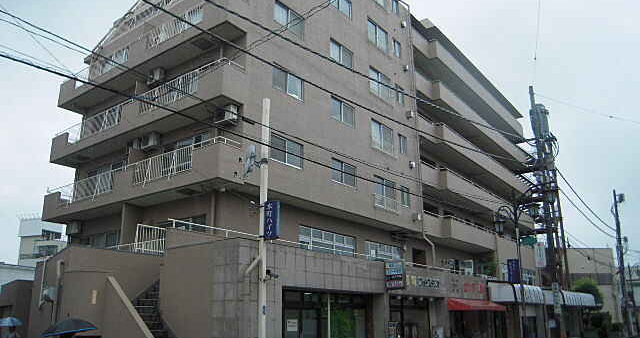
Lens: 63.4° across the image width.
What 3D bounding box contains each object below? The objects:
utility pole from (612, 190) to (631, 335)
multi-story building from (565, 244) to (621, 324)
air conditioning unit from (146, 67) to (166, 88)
[{"bbox_3d":[25.994,7.874,44.600,0.500,12.200,0.500,-13,-20,35],"label":"utility pole"},{"bbox_3d":[21.007,10.153,43.243,5.200,7.000,6.500,0,-17,0],"label":"multi-story building"},{"bbox_3d":[-6.499,-3.597,20.589,0.760,0.550,0.290,-13,-21,36],"label":"air conditioning unit"}]

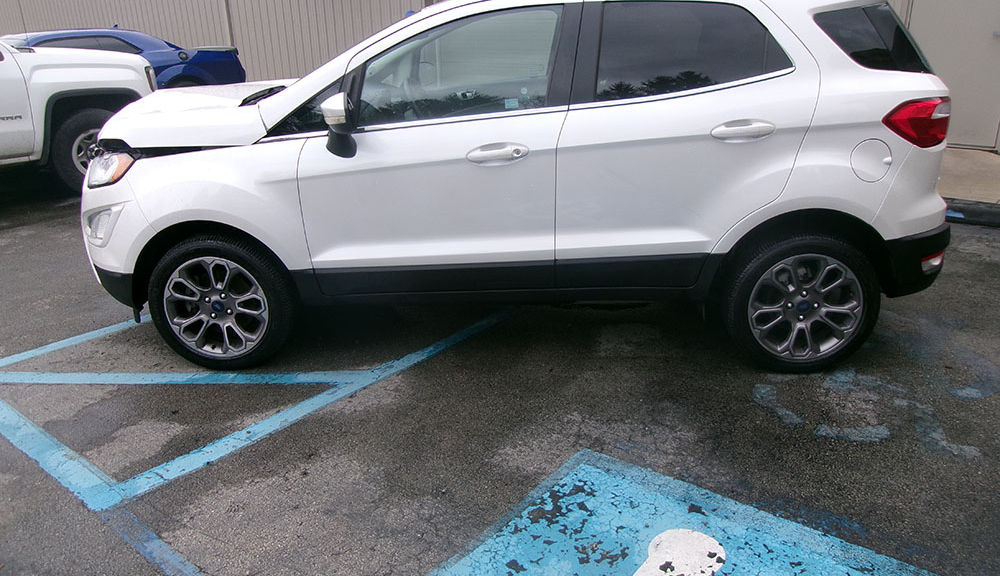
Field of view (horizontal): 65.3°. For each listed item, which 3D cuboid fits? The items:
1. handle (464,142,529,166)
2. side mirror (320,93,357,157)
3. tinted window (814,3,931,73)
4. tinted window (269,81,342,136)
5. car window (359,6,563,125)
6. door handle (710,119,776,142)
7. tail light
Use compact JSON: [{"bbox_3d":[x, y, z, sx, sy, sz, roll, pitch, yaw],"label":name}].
[{"bbox_3d":[-0.010,-0.534,3.097,0.245,0.080,0.060,0,19,4],"label":"handle"},{"bbox_3d":[-0.626,-0.634,3.044,0.150,0.260,0.210,0,19,4],"label":"side mirror"},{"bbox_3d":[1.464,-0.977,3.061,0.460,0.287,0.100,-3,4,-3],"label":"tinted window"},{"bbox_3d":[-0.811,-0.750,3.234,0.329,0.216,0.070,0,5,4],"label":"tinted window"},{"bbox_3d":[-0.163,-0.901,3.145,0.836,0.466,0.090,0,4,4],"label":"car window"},{"bbox_3d":[0.935,-0.608,3.003,0.245,0.080,0.060,0,19,4],"label":"door handle"},{"bbox_3d":[1.627,-0.649,3.057,0.310,0.210,0.180,0,19,4],"label":"tail light"}]

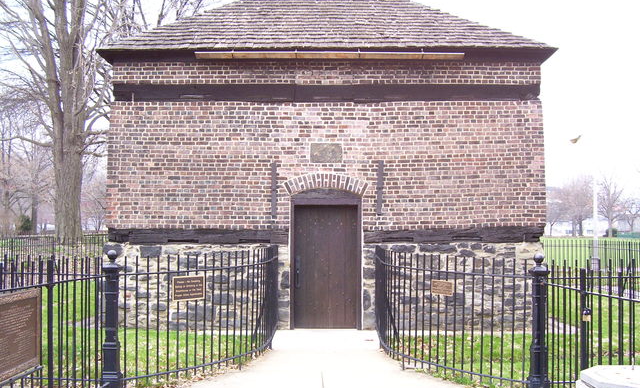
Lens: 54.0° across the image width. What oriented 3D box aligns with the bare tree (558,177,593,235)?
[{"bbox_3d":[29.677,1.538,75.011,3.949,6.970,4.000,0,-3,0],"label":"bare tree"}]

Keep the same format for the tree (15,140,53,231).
[{"bbox_3d":[-24.335,-0.614,55.090,3.228,8.083,3.400,0,-3,0],"label":"tree"}]

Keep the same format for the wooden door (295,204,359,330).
[{"bbox_3d":[0.102,1.193,10.315,1.054,2.007,0.080,0,-3,0],"label":"wooden door"}]

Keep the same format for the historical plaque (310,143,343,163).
[{"bbox_3d":[0.111,-0.663,10.263,0.521,0.327,0.060,0,-3,0],"label":"historical plaque"}]

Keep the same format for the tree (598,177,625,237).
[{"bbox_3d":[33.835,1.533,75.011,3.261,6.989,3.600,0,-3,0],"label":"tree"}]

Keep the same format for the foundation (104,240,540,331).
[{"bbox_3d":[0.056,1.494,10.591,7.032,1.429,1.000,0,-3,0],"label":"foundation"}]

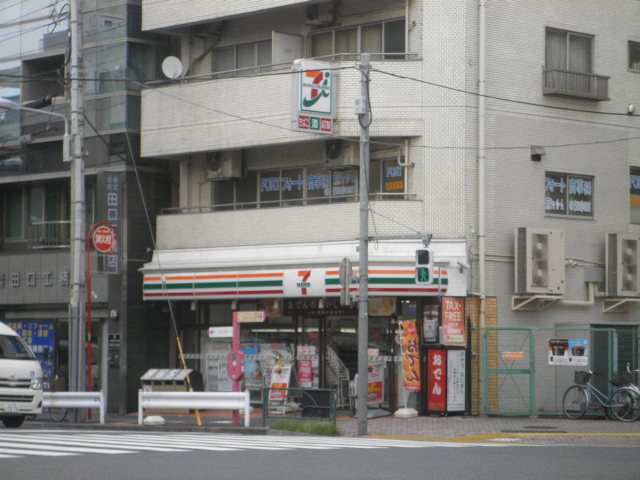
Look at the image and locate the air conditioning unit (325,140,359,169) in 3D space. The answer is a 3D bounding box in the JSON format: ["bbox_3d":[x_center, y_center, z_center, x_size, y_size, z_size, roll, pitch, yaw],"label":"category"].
[{"bbox_3d":[0.467,-1.876,43.400,0.310,0.610,0.860,3,-4,-42],"label":"air conditioning unit"}]

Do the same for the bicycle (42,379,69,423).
[{"bbox_3d":[-6.430,3.699,46.794,0.560,1.060,1.750,3,-4,-42],"label":"bicycle"}]

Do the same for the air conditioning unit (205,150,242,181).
[{"bbox_3d":[-2.231,-1.747,46.400,0.310,0.620,0.860,3,-4,-42],"label":"air conditioning unit"}]

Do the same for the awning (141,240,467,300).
[{"bbox_3d":[-0.594,0.689,43.146,8.279,1.149,1.992,-2,-4,40],"label":"awning"}]

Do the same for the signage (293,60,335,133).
[{"bbox_3d":[-0.129,-3.072,42.900,1.000,1.560,0.210,3,-4,-42],"label":"signage"}]

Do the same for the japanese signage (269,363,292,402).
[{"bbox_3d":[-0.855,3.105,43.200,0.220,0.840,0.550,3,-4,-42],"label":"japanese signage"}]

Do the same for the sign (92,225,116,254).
[{"bbox_3d":[-4.887,-0.016,45.200,0.570,0.570,0.070,3,-4,-42],"label":"sign"}]

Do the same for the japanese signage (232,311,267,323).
[{"bbox_3d":[-1.379,1.514,39.253,0.933,0.216,0.060,-3,-4,44],"label":"japanese signage"}]

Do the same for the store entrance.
[{"bbox_3d":[0.534,2.661,43.286,2.902,2.065,0.300,-2,-4,40],"label":"store entrance"}]

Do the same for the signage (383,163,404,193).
[{"bbox_3d":[1.574,-1.320,42.515,0.600,0.620,0.050,-3,-4,44],"label":"signage"}]

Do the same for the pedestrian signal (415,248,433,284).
[{"bbox_3d":[1.874,0.484,35.800,0.330,0.630,0.130,-3,-4,42],"label":"pedestrian signal"}]

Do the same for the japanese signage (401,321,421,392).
[{"bbox_3d":[1.907,2.429,41.700,0.430,1.500,0.100,0,-3,14],"label":"japanese signage"}]

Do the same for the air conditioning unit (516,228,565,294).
[{"bbox_3d":[4.810,0.463,43.400,1.200,1.400,0.380,3,-4,-42],"label":"air conditioning unit"}]

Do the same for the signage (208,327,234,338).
[{"bbox_3d":[-1.960,1.844,39.796,0.800,0.219,0.060,-3,-4,44],"label":"signage"}]

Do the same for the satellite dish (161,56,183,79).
[{"bbox_3d":[-3.452,-4.036,46.800,0.490,0.540,0.280,1,-15,-12],"label":"satellite dish"}]

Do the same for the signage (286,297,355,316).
[{"bbox_3d":[0.013,1.461,43.861,2.274,0.439,0.060,-3,-4,44],"label":"signage"}]

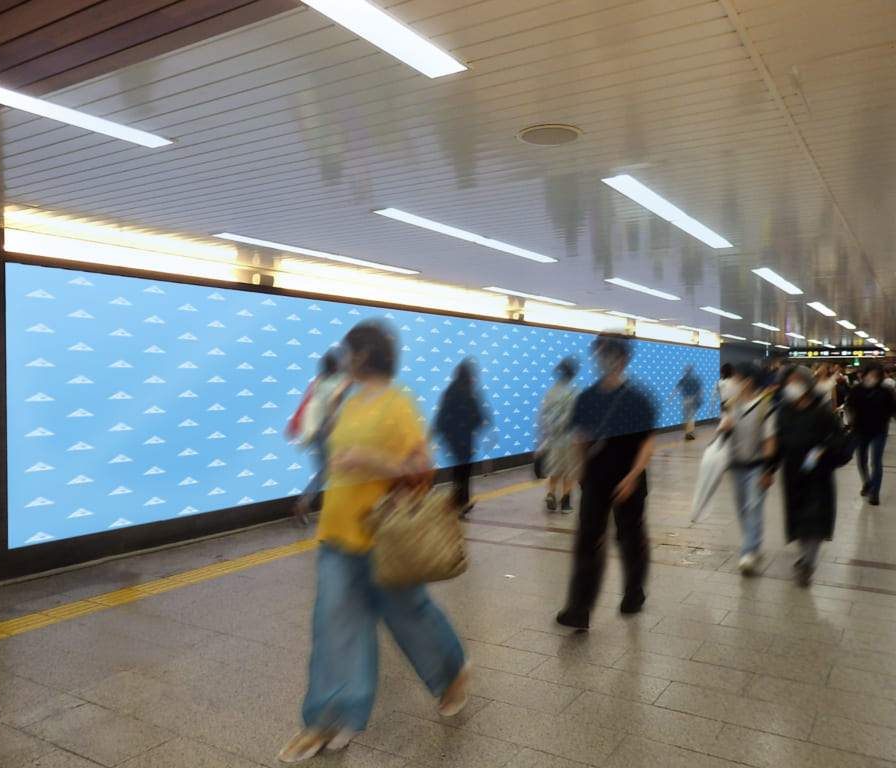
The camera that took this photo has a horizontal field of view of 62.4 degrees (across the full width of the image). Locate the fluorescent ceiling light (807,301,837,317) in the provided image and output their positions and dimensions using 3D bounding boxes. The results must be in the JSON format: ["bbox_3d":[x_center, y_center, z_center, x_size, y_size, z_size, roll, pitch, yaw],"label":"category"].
[{"bbox_3d":[5.678,-1.126,11.180,0.155,0.070,2.356,1,1,33],"label":"fluorescent ceiling light"}]

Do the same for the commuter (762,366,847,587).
[{"bbox_3d":[2.533,0.628,5.240,0.580,1.497,0.500,0,0,30],"label":"commuter"}]

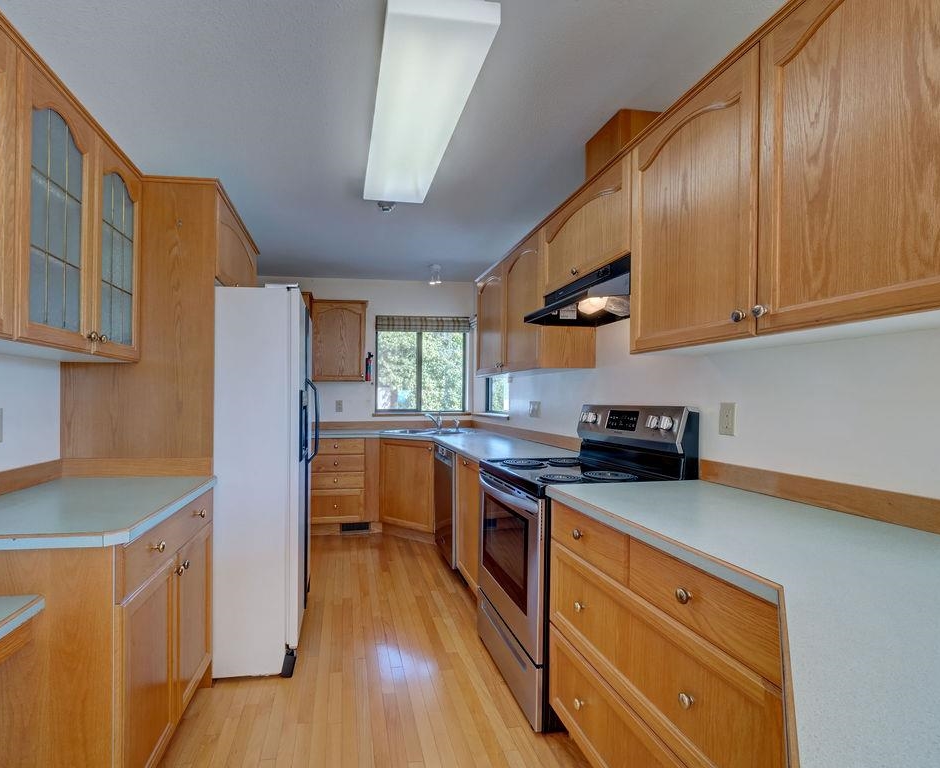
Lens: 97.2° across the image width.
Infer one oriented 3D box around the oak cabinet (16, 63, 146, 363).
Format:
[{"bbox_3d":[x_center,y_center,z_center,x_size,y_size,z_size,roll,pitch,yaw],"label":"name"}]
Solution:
[{"bbox_3d":[-1.513,-0.506,1.432,0.340,0.803,0.711,0,-2,-16],"label":"oak cabinet"}]

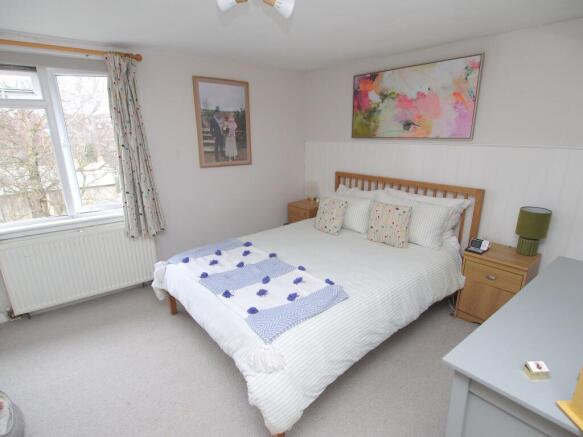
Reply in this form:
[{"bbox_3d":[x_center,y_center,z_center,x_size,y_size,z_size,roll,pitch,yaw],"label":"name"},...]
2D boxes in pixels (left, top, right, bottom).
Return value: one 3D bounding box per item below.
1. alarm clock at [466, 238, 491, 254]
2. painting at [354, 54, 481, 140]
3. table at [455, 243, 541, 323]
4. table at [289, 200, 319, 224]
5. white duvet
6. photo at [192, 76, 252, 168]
[{"bbox_3d":[1.409,0.210,2.303,0.120,0.075,0.125,15,21,43],"label":"alarm clock"},{"bbox_3d":[1.071,-1.075,2.847,0.038,0.632,1.276,-12,19,-36],"label":"painting"},{"bbox_3d":[1.567,0.525,2.295,0.417,0.532,0.385,-12,19,-36],"label":"table"},{"bbox_3d":[0.255,0.073,3.927,0.424,0.532,0.396,-12,19,-36],"label":"table"},{"bbox_3d":[0.174,0.392,2.283,1.849,0.341,1.557,-12,19,-36],"label":"white duvet"},{"bbox_3d":[-0.734,-1.042,3.363,0.648,0.921,0.028,-12,19,-36],"label":"photo"}]

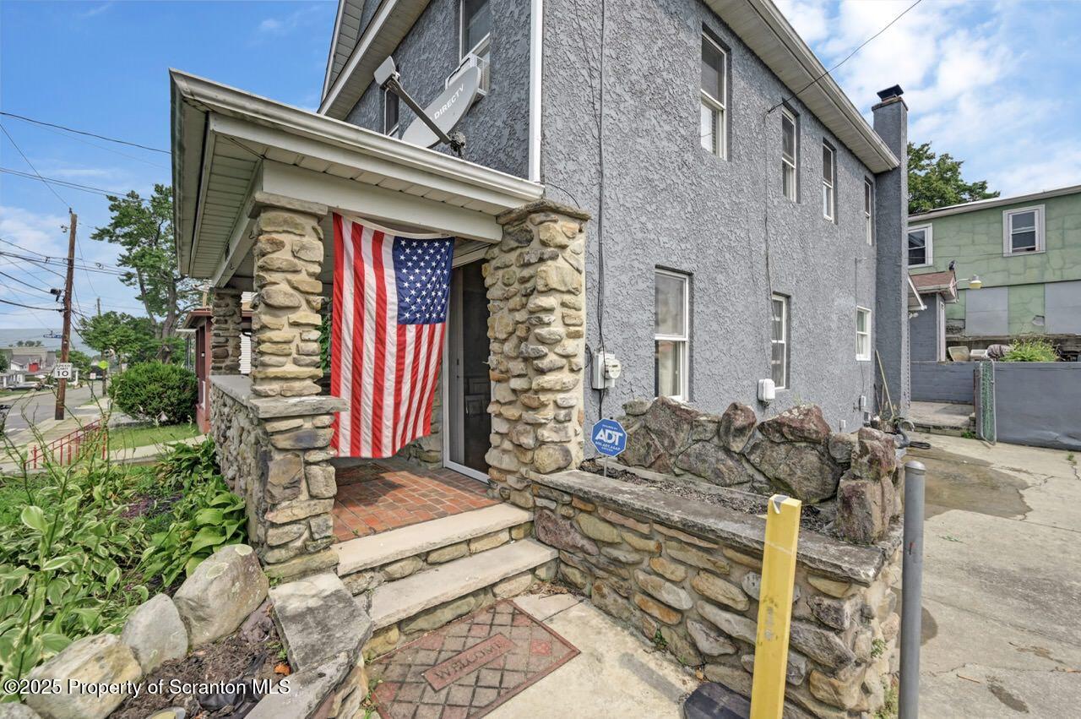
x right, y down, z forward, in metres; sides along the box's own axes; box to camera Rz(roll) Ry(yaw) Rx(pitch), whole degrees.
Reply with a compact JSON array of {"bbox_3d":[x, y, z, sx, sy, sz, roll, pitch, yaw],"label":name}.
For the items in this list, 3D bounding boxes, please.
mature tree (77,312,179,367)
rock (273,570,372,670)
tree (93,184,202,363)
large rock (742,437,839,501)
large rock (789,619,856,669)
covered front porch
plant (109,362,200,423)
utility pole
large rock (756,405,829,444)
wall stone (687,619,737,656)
[{"bbox_3d":[-35.435,-0.500,36.000,7.000,7.200,7.200,0,0,-41],"label":"mature tree"},{"bbox_3d":[-1.022,1.188,1.930,0.330,0.120,0.580,0,0,-41],"label":"rock"},{"bbox_3d":[-21.790,-3.700,24.000,6.800,12.600,6.800,0,0,-41],"label":"tree"},{"bbox_3d":[1.519,0.663,2.575,0.310,0.360,0.510,0,0,-42],"label":"large rock"},{"bbox_3d":[1.129,1.118,1.685,0.140,0.130,0.250,0,0,-40],"label":"large rock"},{"bbox_3d":[-2.018,0.050,4.076,2.300,2.300,4.700,0,0,-41],"label":"covered front porch"},{"bbox_3d":[-11.040,0.941,12.000,1.800,1.800,1.850,0,0,-40],"label":"plant"},{"bbox_3d":[-22.542,-2.091,20.000,0.290,9.900,0.290,4,0,0],"label":"utility pole"},{"bbox_3d":[1.543,0.386,2.570,0.260,0.220,0.360,0,0,-41],"label":"large rock"},{"bbox_3d":[0.829,1.309,1.982,0.140,0.125,0.240,0,0,-40],"label":"wall stone"}]

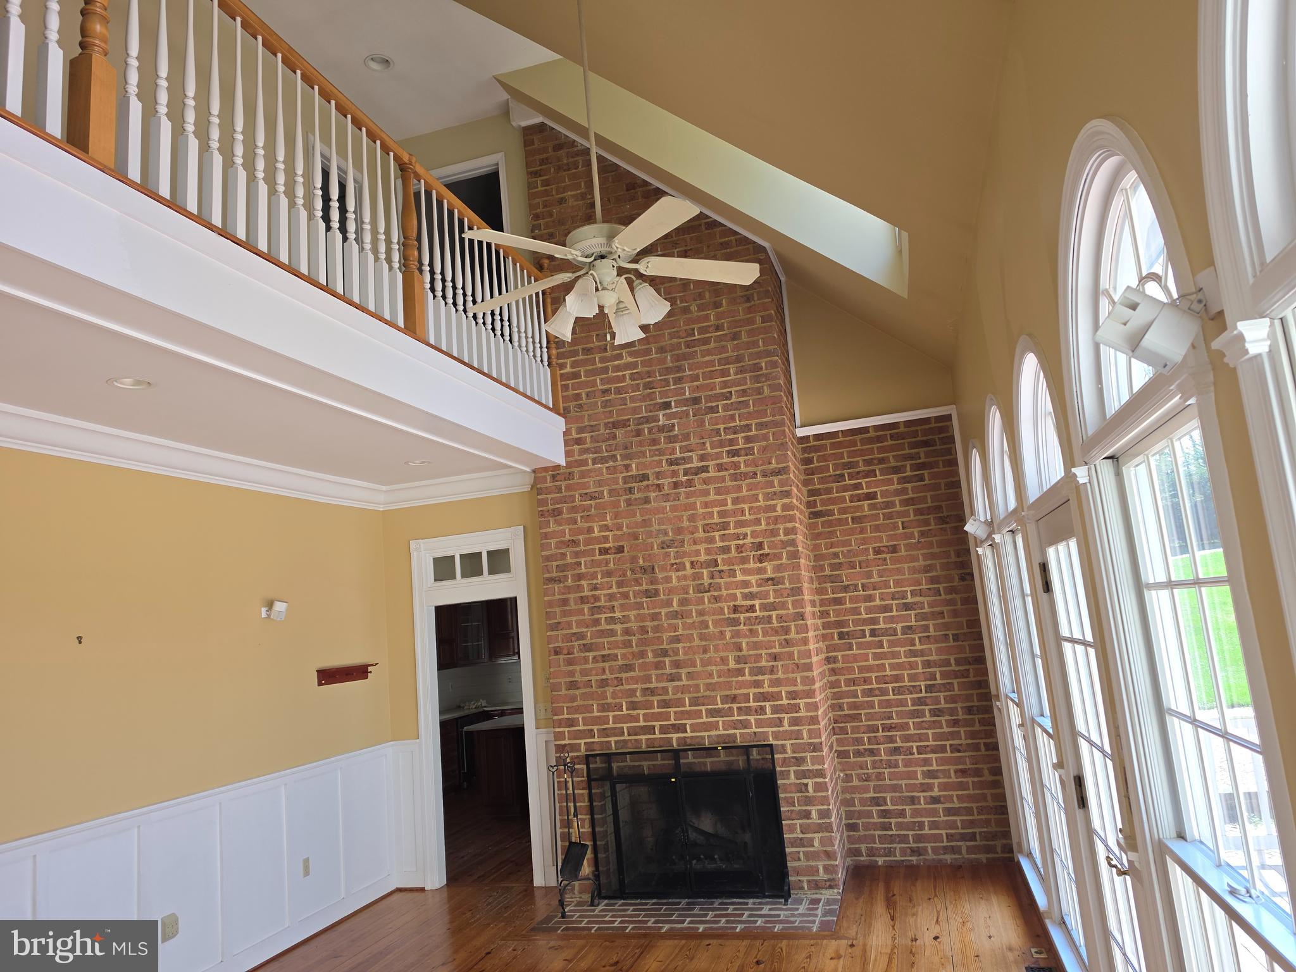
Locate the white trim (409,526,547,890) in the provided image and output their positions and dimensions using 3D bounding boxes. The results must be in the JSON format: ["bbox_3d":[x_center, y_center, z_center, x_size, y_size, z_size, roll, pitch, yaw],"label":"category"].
[{"bbox_3d":[-1.261,1.624,6.398,0.947,2.549,0.137,-7,-9,15],"label":"white trim"}]

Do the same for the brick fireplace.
[{"bbox_3d":[0.689,-0.136,6.168,2.937,5.607,0.658,-7,-9,15],"label":"brick fireplace"}]

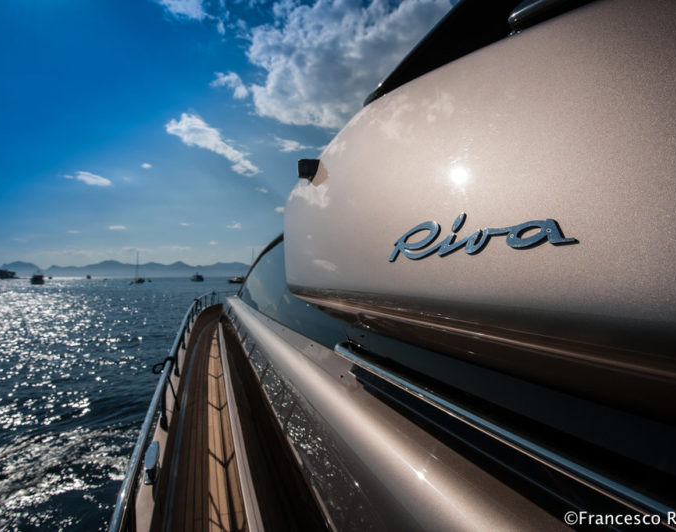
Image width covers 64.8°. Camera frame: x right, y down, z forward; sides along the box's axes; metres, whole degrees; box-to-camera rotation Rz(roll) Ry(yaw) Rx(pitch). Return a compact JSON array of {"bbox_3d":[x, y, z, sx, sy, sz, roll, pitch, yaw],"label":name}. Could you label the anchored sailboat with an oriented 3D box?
[{"bbox_3d":[-107.282,1.131,287.000,3.900,17.200,12.200,0,-1,-42],"label":"anchored sailboat"}]

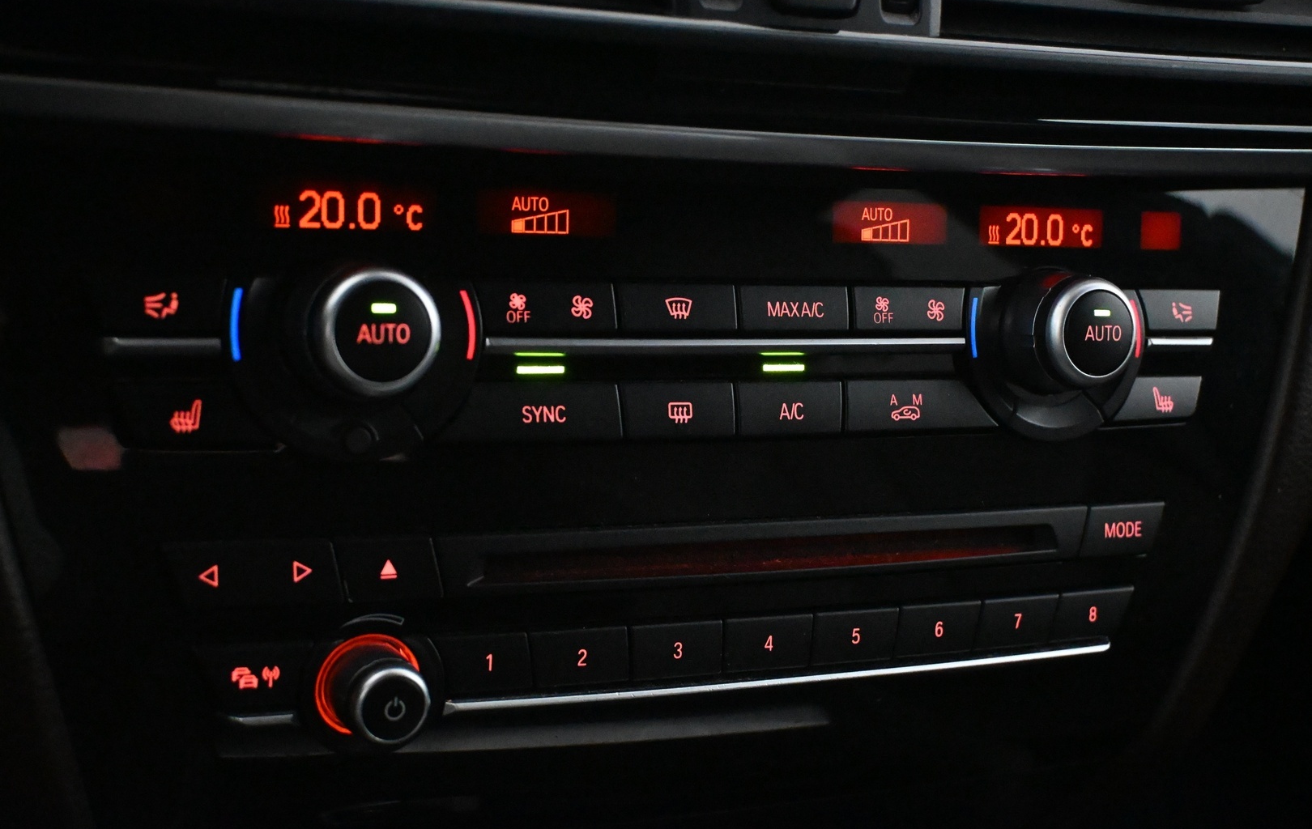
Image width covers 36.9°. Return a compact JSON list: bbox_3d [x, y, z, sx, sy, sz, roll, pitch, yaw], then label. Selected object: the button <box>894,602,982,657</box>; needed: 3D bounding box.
[{"bbox_3d":[0.055,0.042,0.392,0.019,0.011,0.004,-1,8,-27],"label":"button"}]

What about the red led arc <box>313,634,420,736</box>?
[{"bbox_3d":[-0.049,0.046,0.337,0.018,0.018,0.003,-1,10,-27],"label":"red led arc"}]

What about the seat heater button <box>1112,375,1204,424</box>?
[{"bbox_3d":[0.104,-0.004,0.416,0.023,0.009,0.007,-1,8,-27],"label":"seat heater button"}]

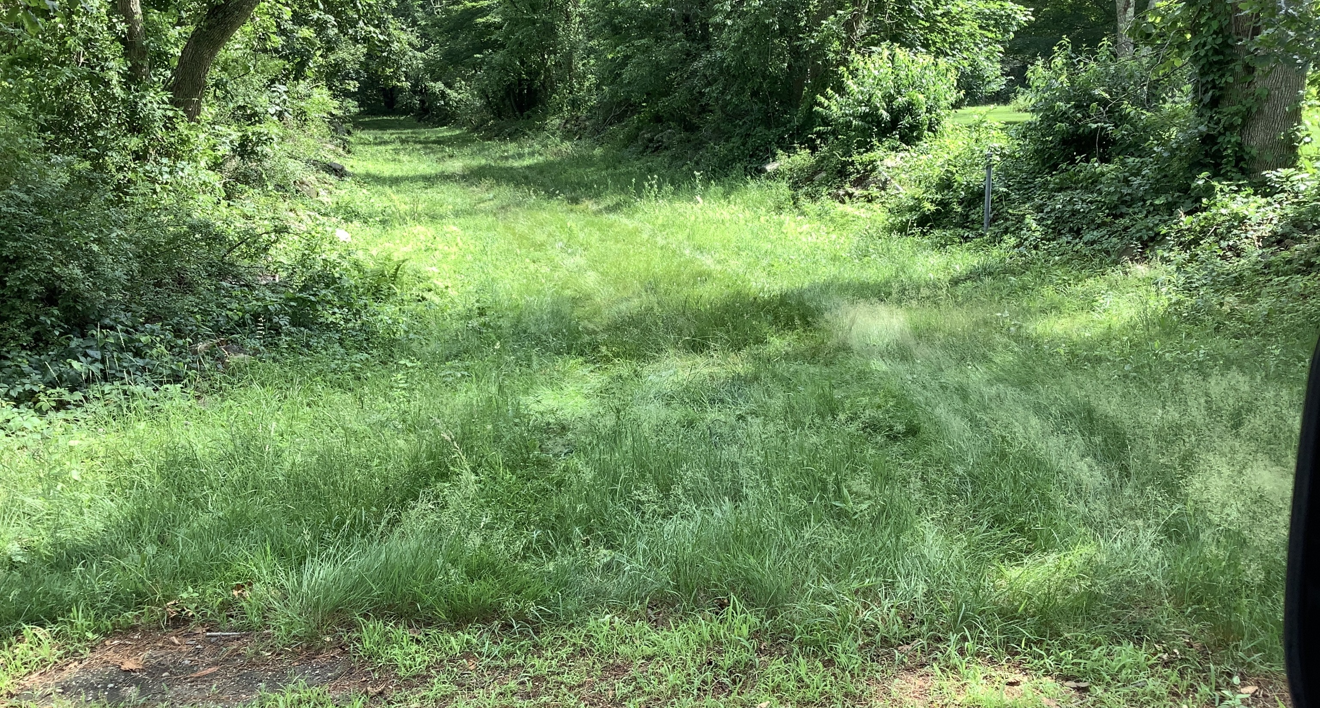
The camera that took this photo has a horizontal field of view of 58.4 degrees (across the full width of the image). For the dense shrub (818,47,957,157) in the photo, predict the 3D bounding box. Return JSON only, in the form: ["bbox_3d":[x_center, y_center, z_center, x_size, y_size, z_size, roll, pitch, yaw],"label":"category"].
[{"bbox_3d":[3.332,-3.643,17.323,2.100,1.730,1.900,0,13,0],"label":"dense shrub"}]

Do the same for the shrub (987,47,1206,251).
[{"bbox_3d":[4.681,-2.263,12.611,2.200,1.970,1.900,0,13,0],"label":"shrub"}]

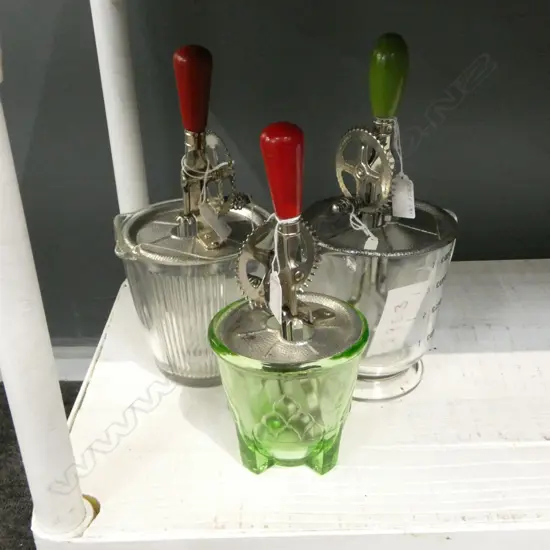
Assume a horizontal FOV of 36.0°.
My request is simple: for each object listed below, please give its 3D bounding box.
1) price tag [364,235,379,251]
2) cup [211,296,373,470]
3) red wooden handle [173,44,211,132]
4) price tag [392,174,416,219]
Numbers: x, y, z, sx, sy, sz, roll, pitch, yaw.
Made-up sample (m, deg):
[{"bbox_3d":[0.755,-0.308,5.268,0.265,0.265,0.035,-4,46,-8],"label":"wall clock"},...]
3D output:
[{"bbox_3d":[0.076,-0.025,0.671,0.009,0.001,0.023,4,30,9],"label":"price tag"},{"bbox_3d":[0.011,0.088,0.643,0.117,0.117,0.117,-1,25,0],"label":"cup"},{"bbox_3d":[-0.064,-0.147,0.670,0.030,0.069,0.030,1,28,0],"label":"red wooden handle"},{"bbox_3d":[0.107,-0.065,0.704,0.018,0.037,0.001,4,25,19],"label":"price tag"}]

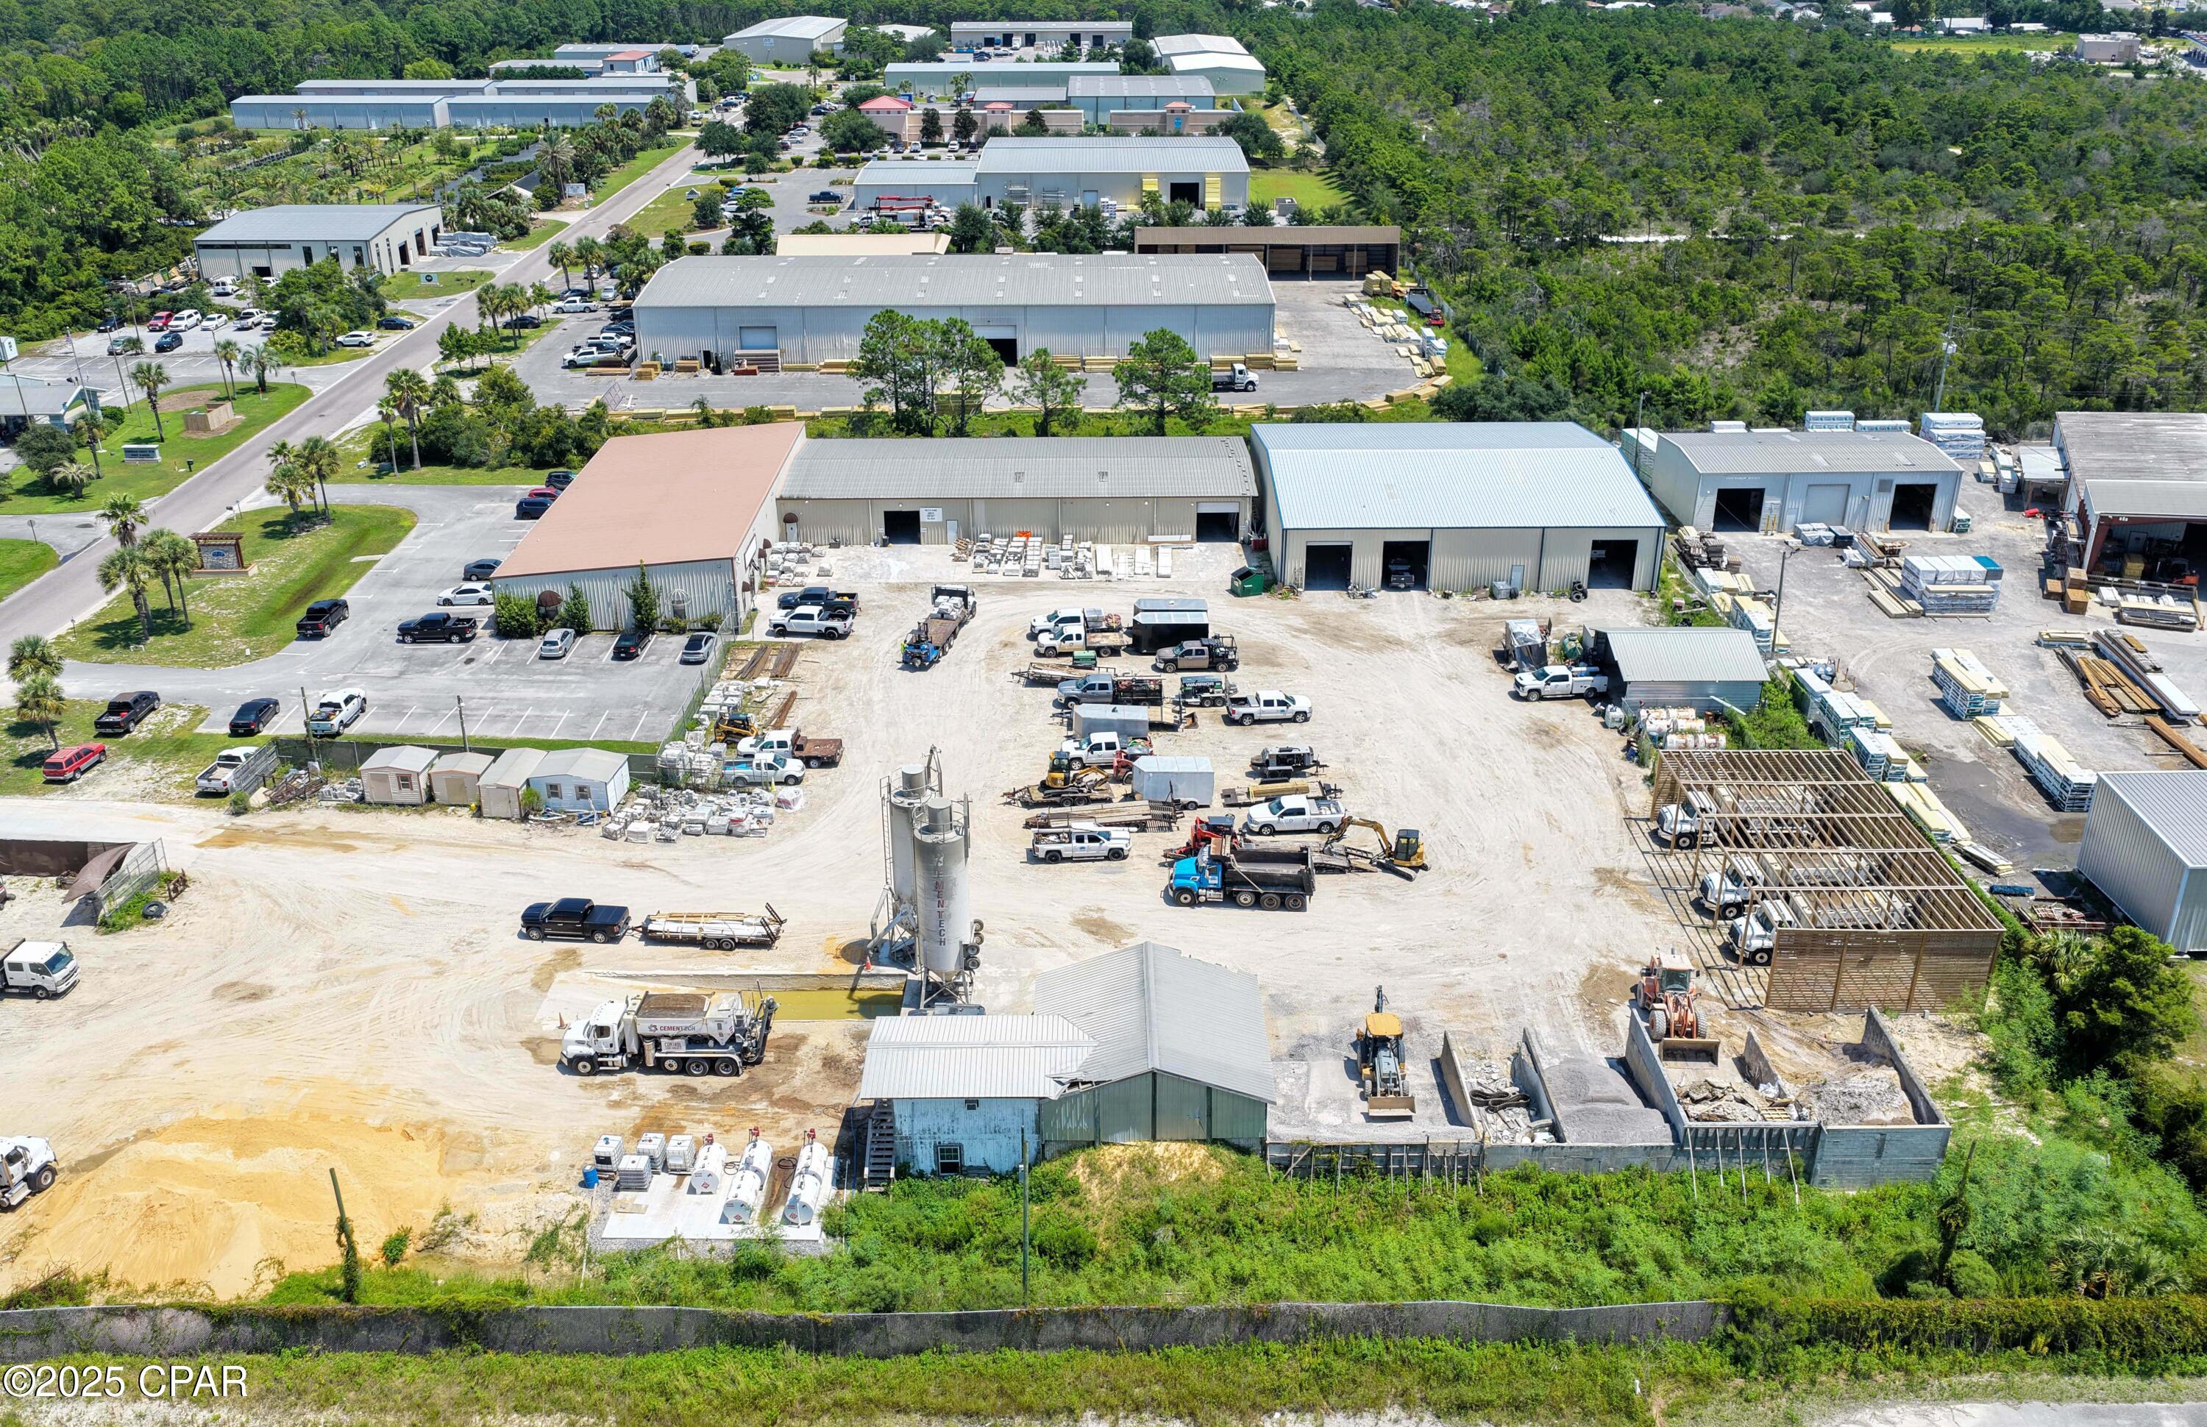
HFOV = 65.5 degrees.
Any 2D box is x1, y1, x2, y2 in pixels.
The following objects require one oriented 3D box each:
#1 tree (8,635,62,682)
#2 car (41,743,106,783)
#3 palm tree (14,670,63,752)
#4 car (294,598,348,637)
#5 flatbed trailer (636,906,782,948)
[{"bbox_3d":[-71.102,-2.267,115.304,3.800,6.600,3.800,0,26,0],"label":"tree"},{"bbox_3d":[-66.854,2.970,111.603,1.760,1.660,4.350,1,26,3],"label":"car"},{"bbox_3d":[-70.000,-0.004,113.751,3.300,5.750,3.300,0,26,0],"label":"palm tree"},{"bbox_3d":[-60.402,-7.577,133.095,2.030,1.940,5.850,1,26,2],"label":"car"},{"bbox_3d":[-21.400,11.443,93.900,7.800,1.850,2.400,2,26,4],"label":"flatbed trailer"}]

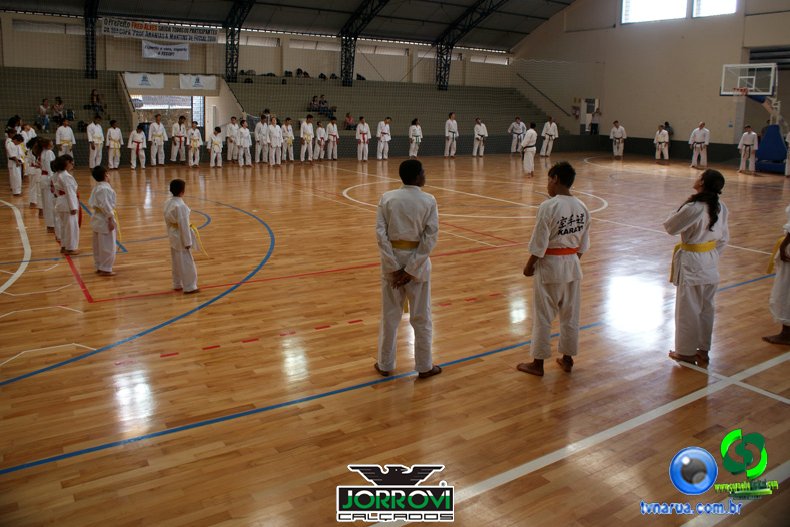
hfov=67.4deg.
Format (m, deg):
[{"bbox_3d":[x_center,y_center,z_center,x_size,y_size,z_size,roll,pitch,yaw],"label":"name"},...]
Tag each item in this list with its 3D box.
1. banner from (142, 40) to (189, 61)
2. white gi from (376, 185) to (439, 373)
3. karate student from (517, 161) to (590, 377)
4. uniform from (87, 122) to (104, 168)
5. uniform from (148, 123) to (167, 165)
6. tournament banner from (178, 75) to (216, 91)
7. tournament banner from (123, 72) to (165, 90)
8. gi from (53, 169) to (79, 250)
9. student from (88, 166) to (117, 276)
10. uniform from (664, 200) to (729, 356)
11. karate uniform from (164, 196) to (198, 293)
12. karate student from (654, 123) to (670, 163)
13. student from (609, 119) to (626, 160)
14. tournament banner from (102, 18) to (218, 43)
[{"bbox_3d":[-10.077,-9.322,26.021,2.000,0.680,0.050,-8,17,-32],"label":"banner"},{"bbox_3d":[0.095,0.102,4.311,0.470,1.350,0.330,2,14,3],"label":"white gi"},{"bbox_3d":[1.183,0.037,4.425,0.470,1.580,0.360,-5,16,-24],"label":"karate student"},{"bbox_3d":[-9.461,-3.728,18.721,0.540,1.390,0.340,-12,19,-41],"label":"uniform"},{"bbox_3d":[-7.773,-3.913,19.476,0.600,1.436,0.300,-7,16,-28],"label":"uniform"},{"bbox_3d":[-8.549,-7.883,25.804,1.559,0.566,0.050,-8,17,-33],"label":"tournament banner"},{"bbox_3d":[-10.209,-7.461,24.200,1.580,0.620,0.030,-8,17,-31],"label":"tournament banner"},{"bbox_3d":[-4.360,-0.702,7.842,0.380,1.101,0.260,13,18,39],"label":"gi"},{"bbox_3d":[-3.467,-0.504,6.983,0.280,1.277,0.370,-12,20,-42],"label":"student"},{"bbox_3d":[2.516,0.142,4.945,0.480,1.342,0.340,-4,15,-21],"label":"uniform"},{"bbox_3d":[-2.303,-0.214,6.395,0.370,1.023,0.280,15,20,41],"label":"karate uniform"},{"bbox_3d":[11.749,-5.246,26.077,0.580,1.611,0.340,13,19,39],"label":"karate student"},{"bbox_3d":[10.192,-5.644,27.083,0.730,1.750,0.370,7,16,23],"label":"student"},{"bbox_3d":[-9.654,-9.668,24.698,4.576,0.590,0.050,-8,17,-33],"label":"tournament banner"}]

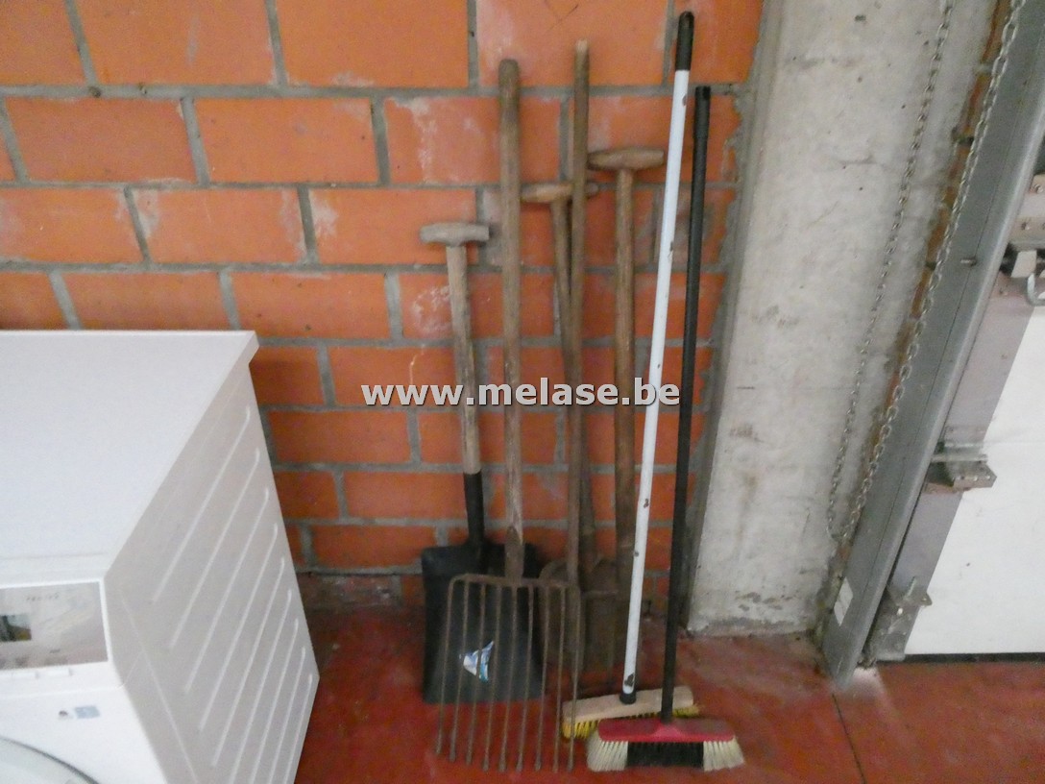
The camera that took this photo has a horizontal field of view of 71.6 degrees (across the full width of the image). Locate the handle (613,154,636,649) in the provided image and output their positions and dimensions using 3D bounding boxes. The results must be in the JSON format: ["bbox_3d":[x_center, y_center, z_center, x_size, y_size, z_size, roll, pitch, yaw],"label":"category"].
[{"bbox_3d":[0.194,0.069,1.361,0.034,0.940,0.034,-3,21,2],"label":"handle"}]

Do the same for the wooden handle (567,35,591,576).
[{"bbox_3d":[0.098,-0.072,1.281,0.026,0.990,0.026,0,20,1],"label":"wooden handle"}]

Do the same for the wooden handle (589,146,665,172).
[{"bbox_3d":[0.170,-0.383,1.191,0.126,0.037,0.034,-1,24,1],"label":"wooden handle"}]

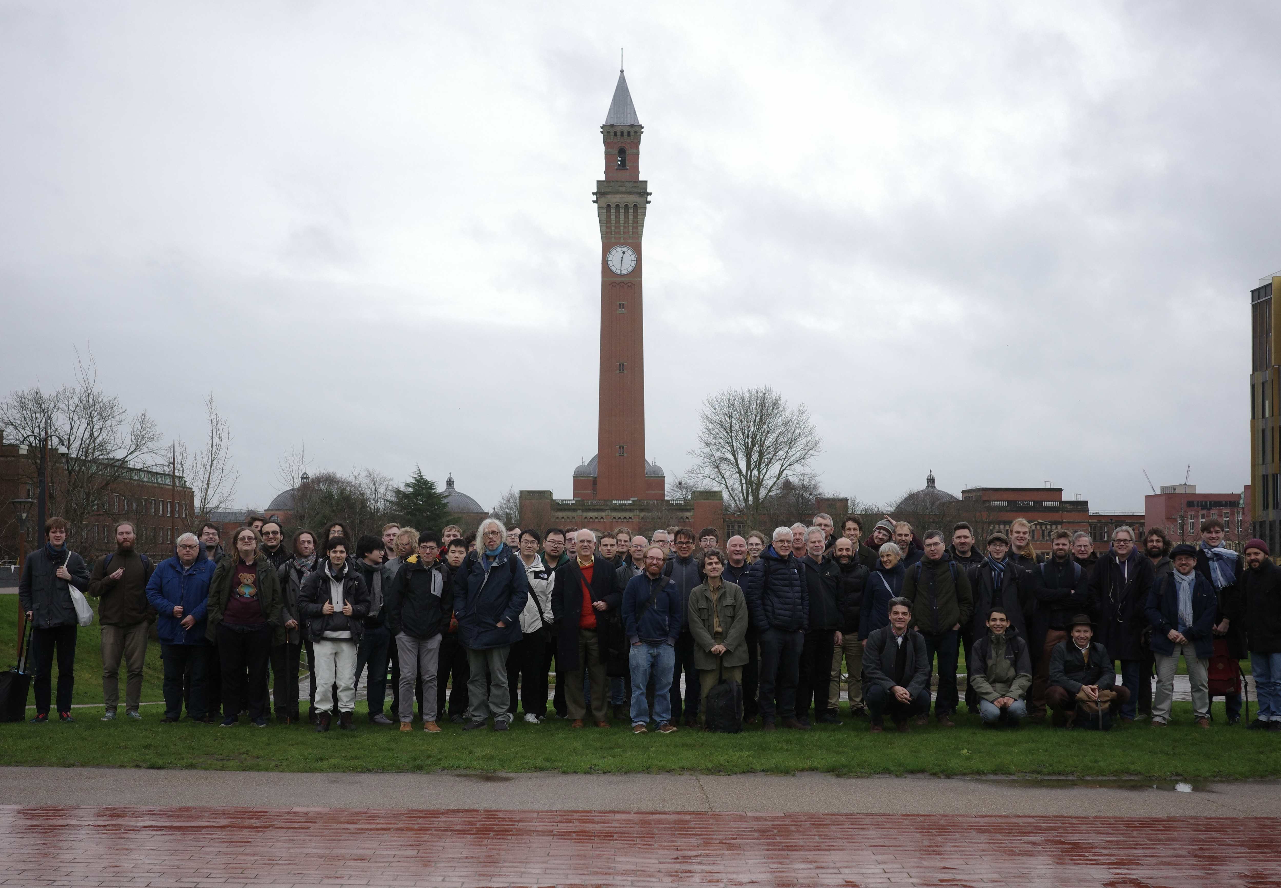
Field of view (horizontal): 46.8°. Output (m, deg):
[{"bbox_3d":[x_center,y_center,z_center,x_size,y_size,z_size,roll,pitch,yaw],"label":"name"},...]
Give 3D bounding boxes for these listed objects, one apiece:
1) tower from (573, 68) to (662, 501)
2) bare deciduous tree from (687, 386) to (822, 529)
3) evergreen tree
[{"bbox_3d":[-3.286,-21.599,267.000,10.600,99.000,10.600,0,-3,-1],"label":"tower"},{"bbox_3d":[11.655,4.748,150.000,13.200,21.000,13.000,0,-3,-1],"label":"bare deciduous tree"},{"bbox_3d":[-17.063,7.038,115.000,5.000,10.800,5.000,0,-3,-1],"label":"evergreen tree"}]

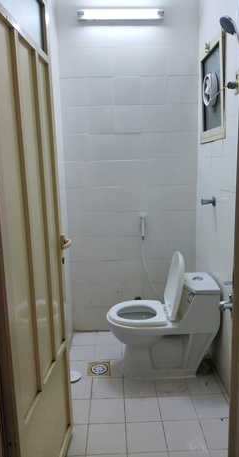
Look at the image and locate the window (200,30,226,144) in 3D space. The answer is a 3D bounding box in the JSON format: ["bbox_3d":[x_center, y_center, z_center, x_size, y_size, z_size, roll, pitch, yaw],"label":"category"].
[{"bbox_3d":[0.604,-0.870,2.053,0.060,0.600,0.500,-1,10,0],"label":"window"}]

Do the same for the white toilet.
[{"bbox_3d":[0.274,0.568,2.153,0.725,0.830,0.370,-1,10,0],"label":"white toilet"}]

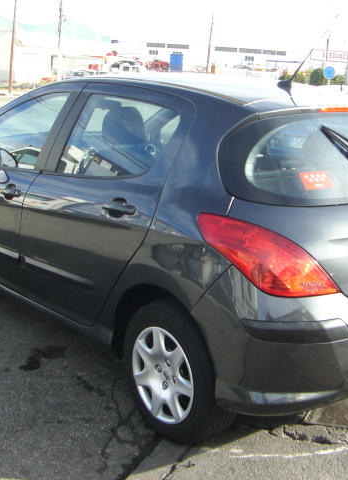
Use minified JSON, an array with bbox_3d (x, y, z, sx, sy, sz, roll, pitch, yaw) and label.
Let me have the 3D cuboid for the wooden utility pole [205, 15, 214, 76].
[{"bbox_3d":[4.124,-21.560,81.038,0.270,8.400,0.270,4,14,0],"label":"wooden utility pole"}]

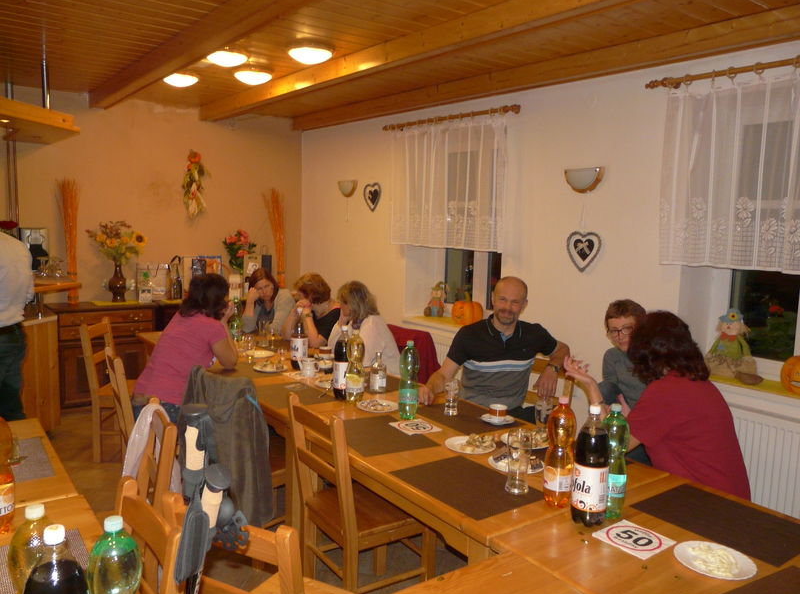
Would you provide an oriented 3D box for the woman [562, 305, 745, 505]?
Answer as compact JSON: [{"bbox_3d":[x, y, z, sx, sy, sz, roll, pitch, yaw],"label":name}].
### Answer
[{"bbox_3d":[1.010,0.710,2.520,0.580,1.280,0.700,-3,8,-32],"label":"woman"}]

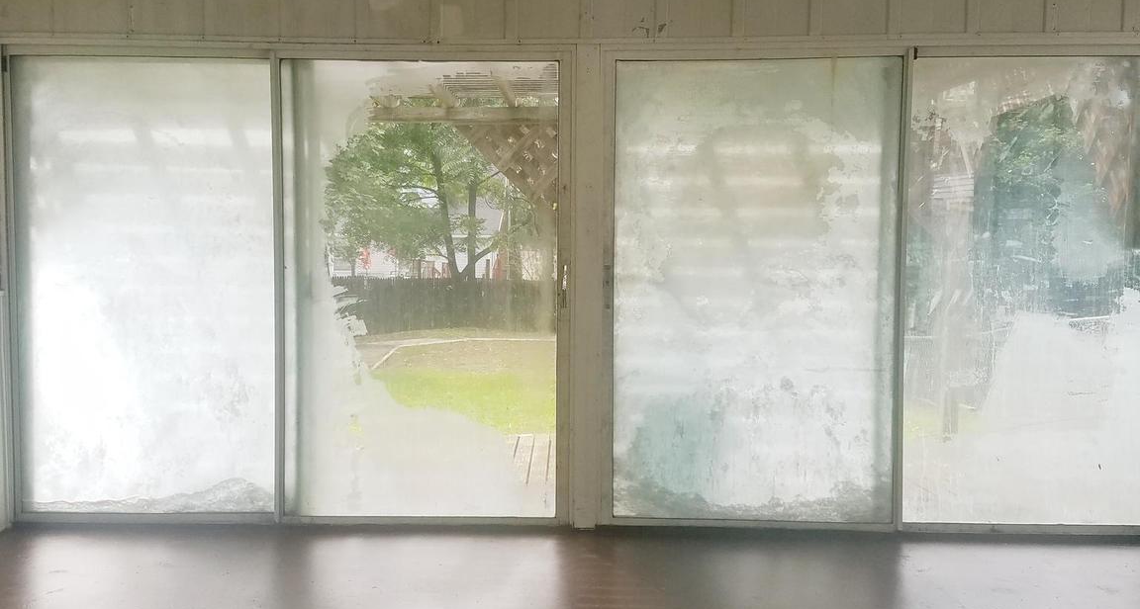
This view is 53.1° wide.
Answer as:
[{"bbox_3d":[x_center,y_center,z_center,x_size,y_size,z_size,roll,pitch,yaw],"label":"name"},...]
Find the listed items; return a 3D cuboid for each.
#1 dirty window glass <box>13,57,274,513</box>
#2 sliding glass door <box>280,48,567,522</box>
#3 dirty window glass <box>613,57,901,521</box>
[{"bbox_3d":[-1.802,-0.073,4.820,1.100,1.930,0.050,0,3,2],"label":"dirty window glass"},{"bbox_3d":[-0.612,-0.055,4.780,1.150,1.930,0.050,0,3,2],"label":"sliding glass door"},{"bbox_3d":[0.774,-0.054,4.740,1.190,1.930,0.050,0,3,2],"label":"dirty window glass"}]

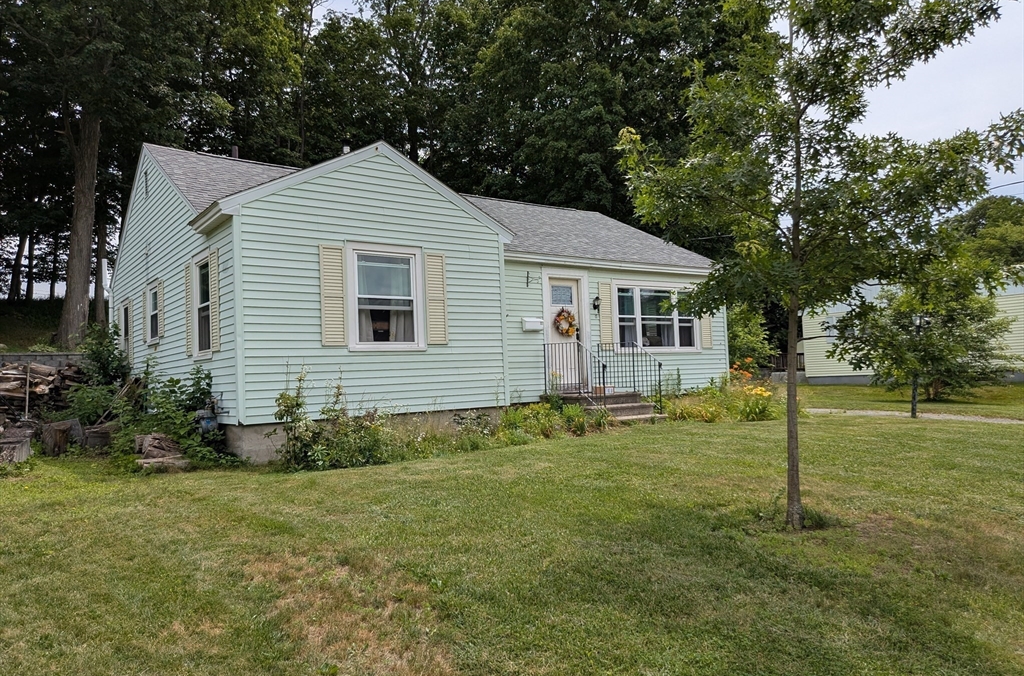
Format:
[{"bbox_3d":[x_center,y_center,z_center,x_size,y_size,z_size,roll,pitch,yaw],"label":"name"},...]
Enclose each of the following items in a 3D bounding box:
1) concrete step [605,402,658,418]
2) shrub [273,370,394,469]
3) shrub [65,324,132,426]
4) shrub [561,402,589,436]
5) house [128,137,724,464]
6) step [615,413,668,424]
[{"bbox_3d":[1.855,1.258,12.068,1.419,0.190,0.303,0,-4,-38],"label":"concrete step"},{"bbox_3d":[-2.136,0.999,8.495,1.350,1.150,0.900,0,-4,-38],"label":"shrub"},{"bbox_3d":[-7.147,0.700,12.271,1.200,1.850,1.200,0,-4,-38],"label":"shrub"},{"bbox_3d":[0.970,1.265,11.021,0.420,0.500,0.420,-2,-3,0],"label":"shrub"},{"bbox_3d":[-1.765,-0.869,15.505,11.383,5.337,9.515,0,-4,-38],"label":"house"},{"bbox_3d":[2.038,1.397,11.830,1.419,0.138,0.311,0,-4,-38],"label":"step"}]

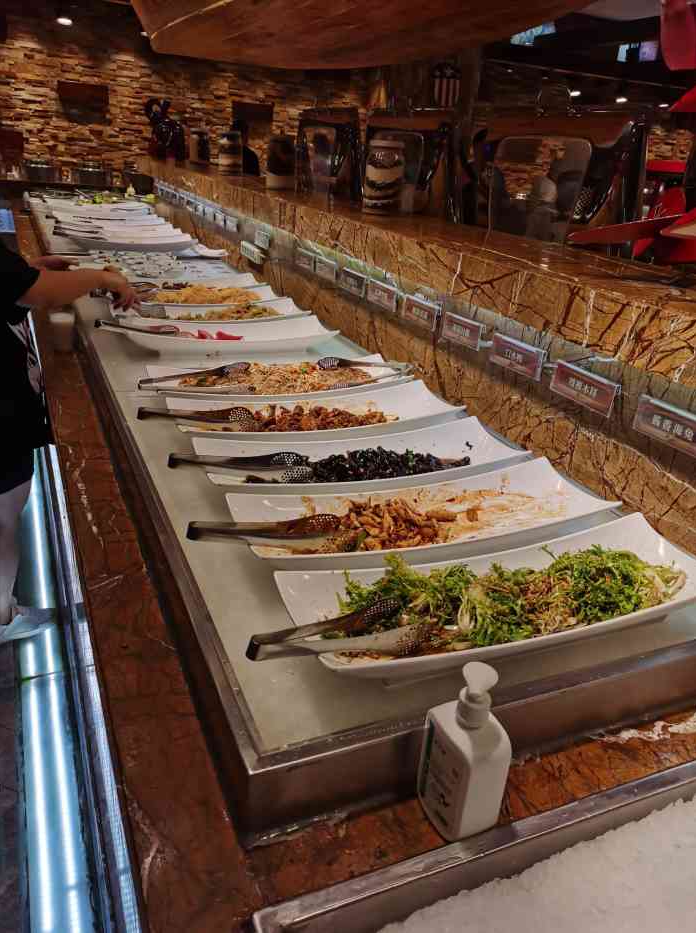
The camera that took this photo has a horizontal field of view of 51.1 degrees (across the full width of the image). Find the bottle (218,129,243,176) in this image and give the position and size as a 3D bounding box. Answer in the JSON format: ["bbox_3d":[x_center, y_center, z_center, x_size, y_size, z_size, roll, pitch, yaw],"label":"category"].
[{"bbox_3d":[-0.758,-2.035,4.704,0.145,0.270,0.145,-6,26,-23],"label":"bottle"}]

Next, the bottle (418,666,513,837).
[{"bbox_3d":[0.119,0.288,0.754,0.050,0.184,0.068,-9,27,-29],"label":"bottle"}]

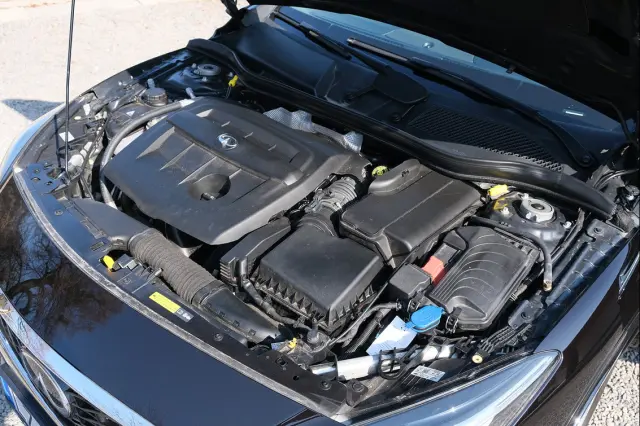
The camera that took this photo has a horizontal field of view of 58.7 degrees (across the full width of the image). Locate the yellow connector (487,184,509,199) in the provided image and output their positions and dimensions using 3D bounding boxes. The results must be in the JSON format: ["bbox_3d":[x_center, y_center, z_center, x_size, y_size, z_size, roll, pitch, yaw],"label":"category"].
[{"bbox_3d":[0.413,-0.049,1.321,0.050,0.026,0.030,-22,43,-24],"label":"yellow connector"}]

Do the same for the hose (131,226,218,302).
[{"bbox_3d":[-0.316,0.114,1.224,0.240,0.085,0.085,28,47,32],"label":"hose"}]

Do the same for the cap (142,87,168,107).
[{"bbox_3d":[-0.493,-0.352,1.724,0.066,0.038,0.066,-1,39,1],"label":"cap"}]

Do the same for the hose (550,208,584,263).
[{"bbox_3d":[0.553,0.055,1.270,0.030,0.045,0.200,24,45,28],"label":"hose"}]

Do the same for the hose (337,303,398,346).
[{"bbox_3d":[0.096,0.233,1.179,0.055,0.045,0.165,28,47,32],"label":"hose"}]

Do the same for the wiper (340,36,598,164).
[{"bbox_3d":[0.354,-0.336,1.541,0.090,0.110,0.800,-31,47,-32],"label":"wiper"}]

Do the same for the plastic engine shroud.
[{"bbox_3d":[-0.227,-0.113,1.444,0.560,0.110,0.430,28,47,32],"label":"plastic engine shroud"}]

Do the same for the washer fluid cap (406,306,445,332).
[{"bbox_3d":[0.209,0.207,1.127,0.060,0.030,0.066,-5,39,-5],"label":"washer fluid cap"}]

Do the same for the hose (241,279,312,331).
[{"bbox_3d":[-0.103,0.204,1.196,0.200,0.050,0.045,28,47,32],"label":"hose"}]

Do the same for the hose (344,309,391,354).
[{"bbox_3d":[0.105,0.252,1.210,0.028,0.035,0.150,26,46,30],"label":"hose"}]

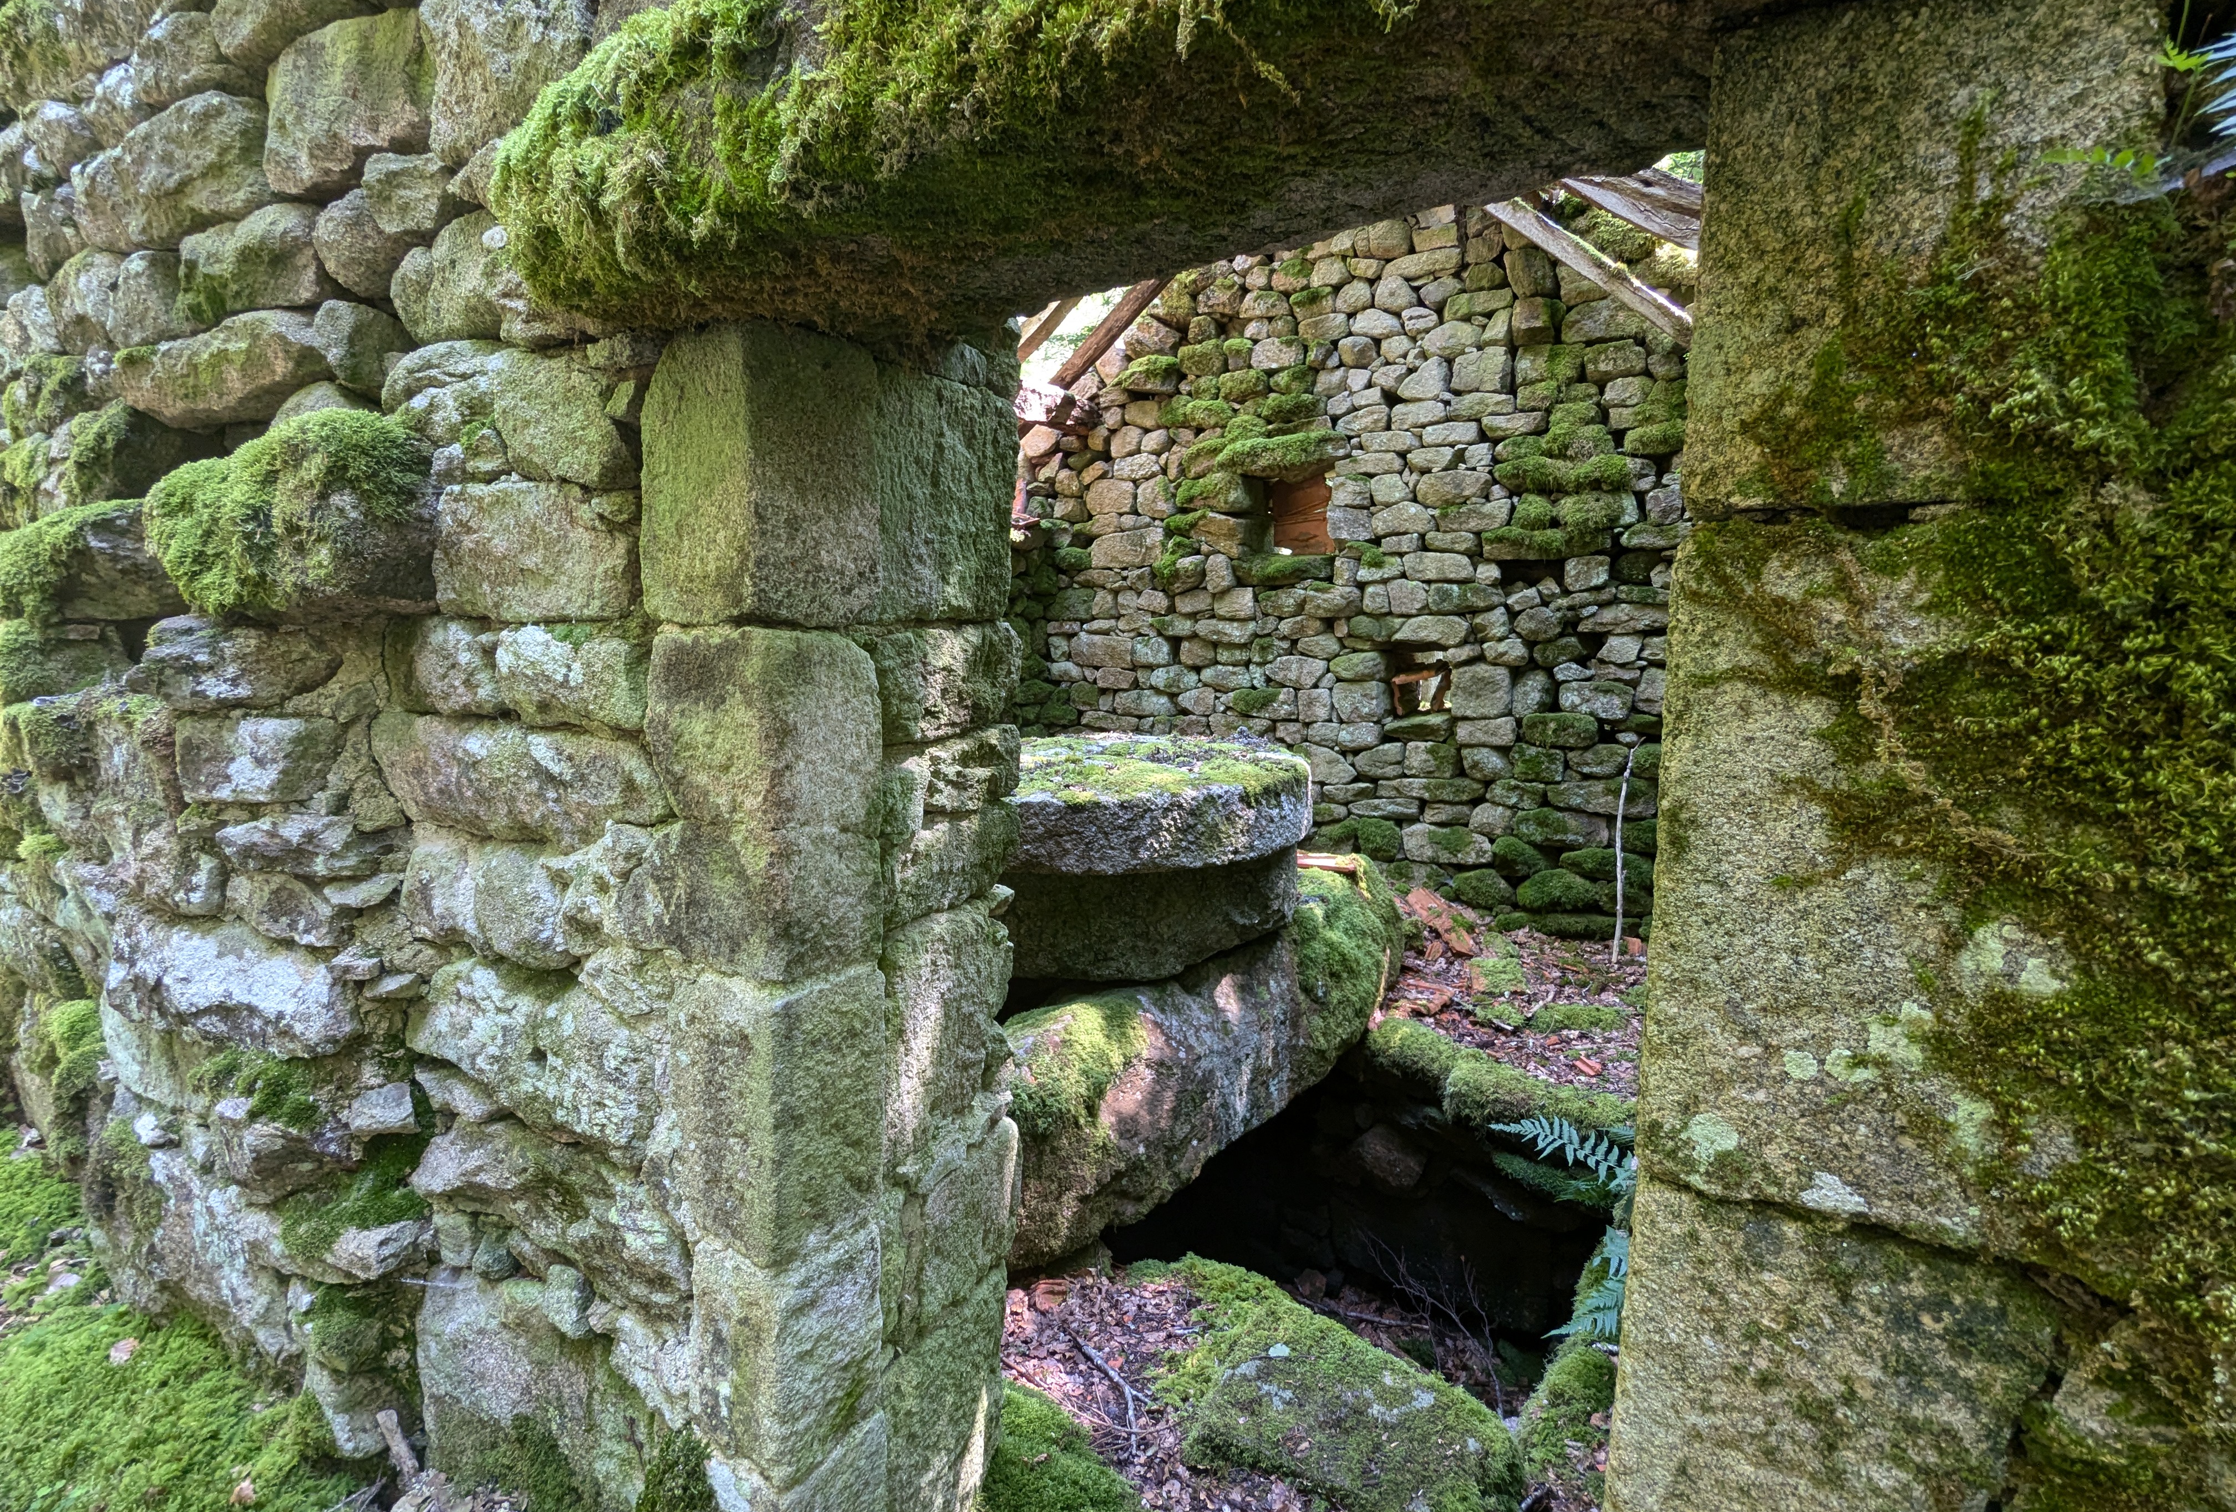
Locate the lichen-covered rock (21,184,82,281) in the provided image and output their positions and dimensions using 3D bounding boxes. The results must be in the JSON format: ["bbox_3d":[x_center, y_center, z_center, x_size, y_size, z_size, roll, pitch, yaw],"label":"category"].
[{"bbox_3d":[-2.646,-1.300,2.564,0.159,0.218,0.125,5,8,31],"label":"lichen-covered rock"}]

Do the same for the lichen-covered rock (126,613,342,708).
[{"bbox_3d":[-2.040,-0.220,2.385,0.406,0.208,0.240,5,8,31],"label":"lichen-covered rock"}]

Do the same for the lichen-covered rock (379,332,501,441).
[{"bbox_3d":[-1.015,-0.589,1.724,0.335,0.154,0.220,5,8,28],"label":"lichen-covered rock"}]

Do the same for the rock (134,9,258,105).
[{"bbox_3d":[-2.192,-1.649,2.457,0.320,0.165,0.180,4,8,30],"label":"rock"}]

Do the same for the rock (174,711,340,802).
[{"bbox_3d":[-1.603,-0.010,2.047,0.424,0.174,0.200,3,7,15],"label":"rock"}]

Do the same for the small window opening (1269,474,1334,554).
[{"bbox_3d":[0.923,-1.210,5.200,0.330,0.400,0.200,4,8,26],"label":"small window opening"}]

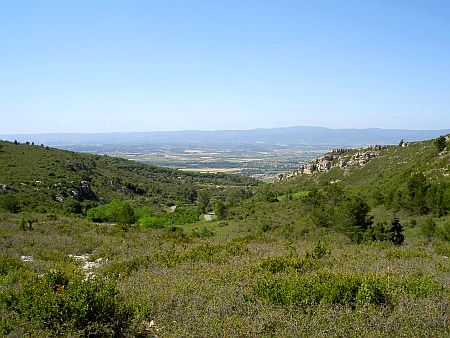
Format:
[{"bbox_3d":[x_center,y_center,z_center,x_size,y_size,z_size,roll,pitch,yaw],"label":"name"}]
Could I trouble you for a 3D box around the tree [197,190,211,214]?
[{"bbox_3d":[-5.298,8.254,125.000,3.450,5.850,3.350,0,4,0],"label":"tree"}]

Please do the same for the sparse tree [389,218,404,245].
[{"bbox_3d":[16.928,6.185,50.000,1.530,2.680,1.480,0,4,0],"label":"sparse tree"}]

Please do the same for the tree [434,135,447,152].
[{"bbox_3d":[55.224,-6.535,130.000,3.080,4.310,2.980,0,4,0],"label":"tree"}]

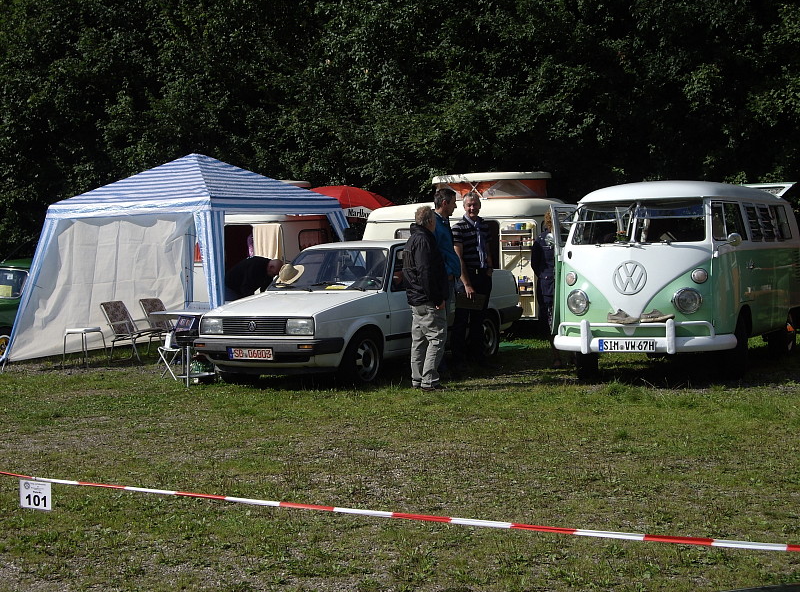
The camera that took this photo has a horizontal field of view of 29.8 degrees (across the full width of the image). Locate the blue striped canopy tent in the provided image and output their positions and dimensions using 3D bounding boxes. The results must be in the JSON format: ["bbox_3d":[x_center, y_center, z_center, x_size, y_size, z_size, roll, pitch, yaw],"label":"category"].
[{"bbox_3d":[-2.604,-0.532,19.394,3.400,2.560,3.400,0,4,32],"label":"blue striped canopy tent"}]

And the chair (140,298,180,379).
[{"bbox_3d":[-2.931,0.399,18.541,0.660,0.820,0.580,-1,4,30],"label":"chair"}]

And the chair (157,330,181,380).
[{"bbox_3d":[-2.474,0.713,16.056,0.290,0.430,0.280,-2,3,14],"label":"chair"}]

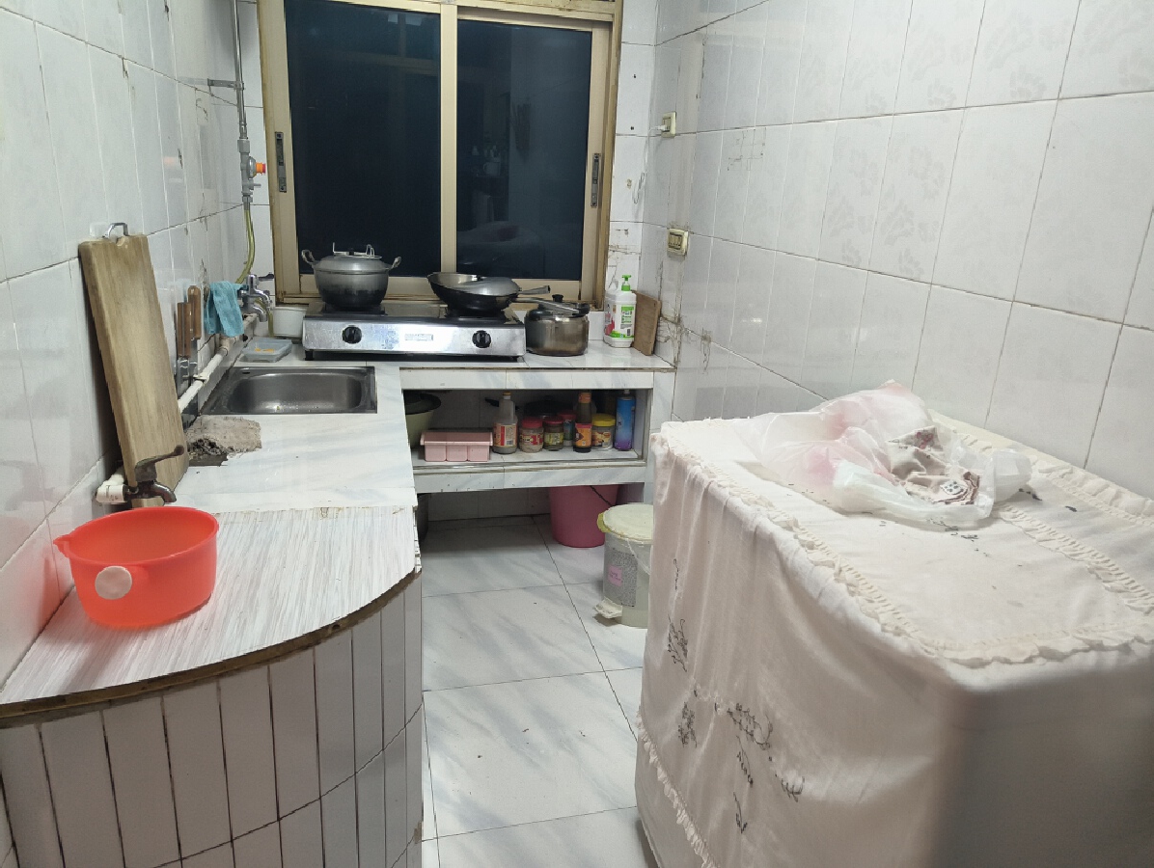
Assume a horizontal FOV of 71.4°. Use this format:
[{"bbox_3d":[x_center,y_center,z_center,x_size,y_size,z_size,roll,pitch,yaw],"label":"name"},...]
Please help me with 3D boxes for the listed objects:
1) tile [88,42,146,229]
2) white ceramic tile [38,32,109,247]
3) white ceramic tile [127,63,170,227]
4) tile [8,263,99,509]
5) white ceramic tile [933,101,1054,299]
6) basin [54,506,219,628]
[{"bbox_3d":[-0.767,-0.472,1.334,0.010,0.298,0.200,-1,18,-14],"label":"tile"},{"bbox_3d":[-0.727,-0.415,1.159,0.012,0.300,0.200,-1,18,-14],"label":"white ceramic tile"},{"bbox_3d":[-0.815,-0.534,1.518,0.010,0.298,0.200,-1,18,-14],"label":"white ceramic tile"},{"bbox_3d":[-0.695,-0.066,1.065,0.012,0.300,0.200,-1,18,-14],"label":"tile"},{"bbox_3d":[0.677,-0.380,1.312,0.010,0.297,0.199,-2,18,-14],"label":"white ceramic tile"},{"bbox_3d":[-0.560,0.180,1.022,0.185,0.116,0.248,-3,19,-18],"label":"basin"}]

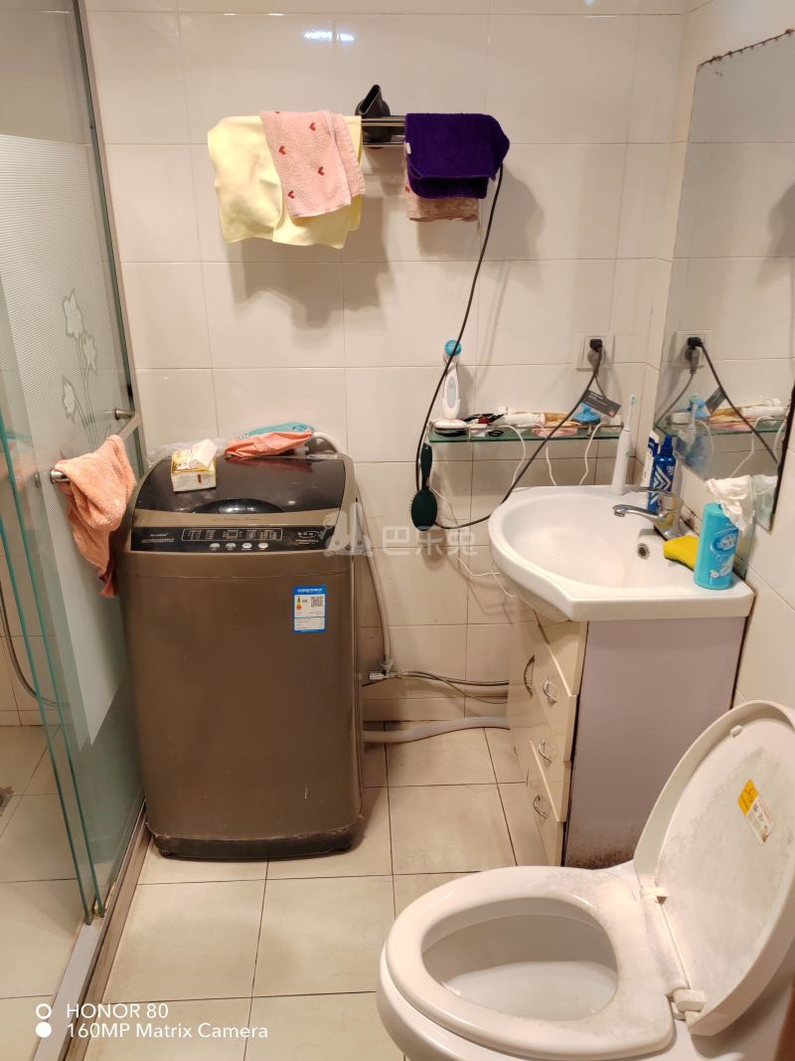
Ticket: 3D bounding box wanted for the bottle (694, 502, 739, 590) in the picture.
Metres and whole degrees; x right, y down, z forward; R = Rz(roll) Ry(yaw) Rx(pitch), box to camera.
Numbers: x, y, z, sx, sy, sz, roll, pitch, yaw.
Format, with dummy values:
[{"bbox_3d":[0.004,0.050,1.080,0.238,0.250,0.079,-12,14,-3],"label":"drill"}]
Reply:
[{"bbox_3d":[0.625,0.027,1.601,0.077,0.165,0.060,-4,25,-8],"label":"bottle"}]

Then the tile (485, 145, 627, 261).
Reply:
[{"bbox_3d":[0.361,-0.761,1.927,0.329,0.251,0.010,-1,24,-2],"label":"tile"}]

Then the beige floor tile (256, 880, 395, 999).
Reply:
[{"bbox_3d":[-0.153,0.891,1.832,0.300,0.010,0.300,-1,24,-2],"label":"beige floor tile"}]

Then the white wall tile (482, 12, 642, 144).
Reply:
[{"bbox_3d":[0.361,-0.998,1.838,0.330,0.252,0.010,-1,24,-3],"label":"white wall tile"}]

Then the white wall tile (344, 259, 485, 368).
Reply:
[{"bbox_3d":[0.034,-0.529,2.027,0.330,0.252,0.010,-1,24,-3],"label":"white wall tile"}]

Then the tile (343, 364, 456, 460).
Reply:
[{"bbox_3d":[0.035,-0.299,2.129,0.330,0.252,0.010,-1,24,-3],"label":"tile"}]

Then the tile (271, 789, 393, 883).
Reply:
[{"bbox_3d":[-0.167,0.768,2.106,0.300,0.010,0.300,-1,24,-2],"label":"tile"}]

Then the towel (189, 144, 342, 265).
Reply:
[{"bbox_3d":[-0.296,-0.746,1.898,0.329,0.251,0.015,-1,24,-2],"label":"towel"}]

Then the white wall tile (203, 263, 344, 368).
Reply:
[{"bbox_3d":[-0.296,-0.520,2.006,0.329,0.251,0.010,-1,24,-2],"label":"white wall tile"}]

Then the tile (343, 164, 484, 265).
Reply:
[{"bbox_3d":[0.033,-0.758,1.924,0.330,0.252,0.010,-1,24,-3],"label":"tile"}]

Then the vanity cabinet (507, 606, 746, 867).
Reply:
[{"bbox_3d":[0.505,0.391,2.028,0.340,0.735,0.565,-1,24,-2],"label":"vanity cabinet"}]

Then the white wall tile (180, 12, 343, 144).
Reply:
[{"bbox_3d":[-0.298,-0.981,1.807,0.330,0.252,0.010,-1,24,-3],"label":"white wall tile"}]

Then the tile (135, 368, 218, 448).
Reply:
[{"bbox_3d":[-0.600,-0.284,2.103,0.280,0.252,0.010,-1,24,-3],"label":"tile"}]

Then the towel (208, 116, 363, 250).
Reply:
[{"bbox_3d":[-0.236,-0.742,1.776,0.318,0.265,0.100,-1,24,-2],"label":"towel"}]

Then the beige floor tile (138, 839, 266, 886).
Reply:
[{"bbox_3d":[-0.468,0.778,2.105,0.301,0.010,0.304,-1,24,-3],"label":"beige floor tile"}]

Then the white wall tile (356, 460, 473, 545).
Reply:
[{"bbox_3d":[0.036,-0.069,2.231,0.330,0.252,0.010,-1,24,-3],"label":"white wall tile"}]

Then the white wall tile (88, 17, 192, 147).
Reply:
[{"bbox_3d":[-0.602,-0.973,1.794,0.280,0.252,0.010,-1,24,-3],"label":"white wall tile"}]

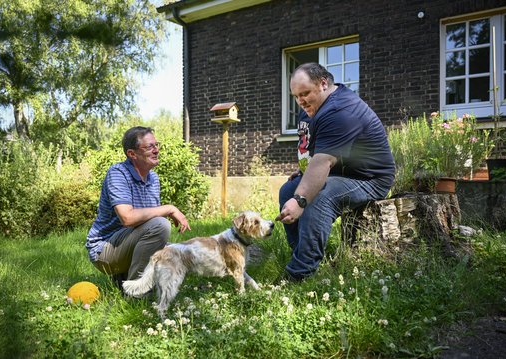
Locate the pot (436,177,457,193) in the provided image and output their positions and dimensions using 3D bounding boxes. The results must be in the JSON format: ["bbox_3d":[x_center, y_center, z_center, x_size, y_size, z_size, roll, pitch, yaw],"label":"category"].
[{"bbox_3d":[1.275,0.033,2.870,0.155,0.113,0.155,0,0,0],"label":"pot"}]

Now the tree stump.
[{"bbox_3d":[0.965,0.290,2.780,0.780,0.420,0.650,0,0,0],"label":"tree stump"}]

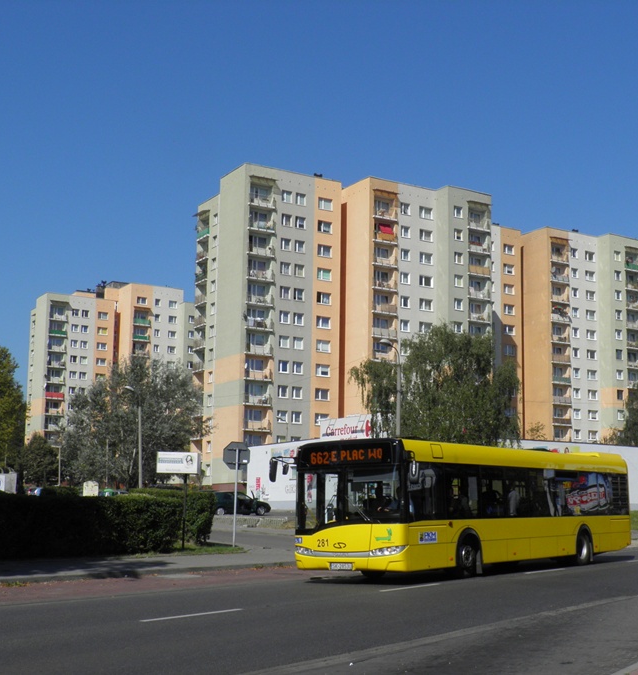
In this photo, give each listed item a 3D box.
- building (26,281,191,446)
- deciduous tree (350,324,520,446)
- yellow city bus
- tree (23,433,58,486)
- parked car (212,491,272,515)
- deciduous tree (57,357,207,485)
[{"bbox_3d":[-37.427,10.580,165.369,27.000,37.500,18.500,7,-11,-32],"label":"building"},{"bbox_3d":[5.292,3.841,41.281,7.900,9.000,7.300,1,-9,0],"label":"deciduous tree"},{"bbox_3d":[4.270,4.210,22.550,2.550,2.900,12.000,-7,-13,39],"label":"yellow city bus"},{"bbox_3d":[-24.455,11.461,79.496,3.600,6.300,3.600,1,-9,0],"label":"tree"},{"bbox_3d":[-4.874,10.325,56.500,3.850,1.430,1.660,2,-9,-3],"label":"parked car"},{"bbox_3d":[-16.517,8.163,78.977,12.300,12.800,11.500,1,-9,0],"label":"deciduous tree"}]

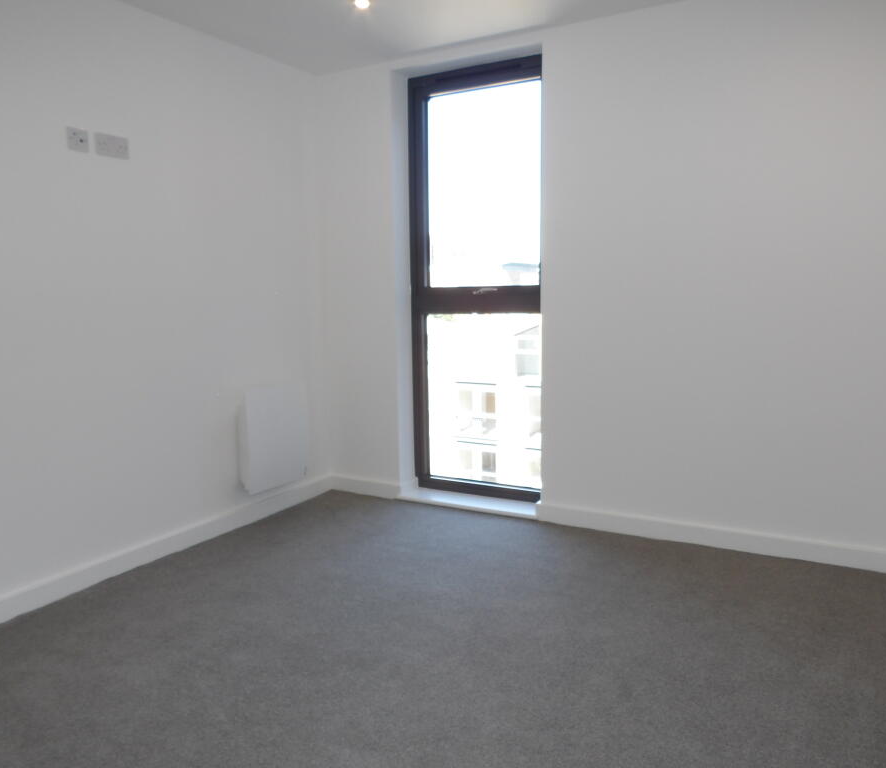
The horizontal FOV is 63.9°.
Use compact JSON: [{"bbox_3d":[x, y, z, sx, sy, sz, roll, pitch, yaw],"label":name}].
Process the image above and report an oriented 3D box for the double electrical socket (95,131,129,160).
[{"bbox_3d":[-1.356,-0.976,2.921,0.010,0.087,0.150,3,9,29],"label":"double electrical socket"}]

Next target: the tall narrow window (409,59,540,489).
[{"bbox_3d":[0.208,-0.512,3.878,0.857,2.300,0.075,3,9,29],"label":"tall narrow window"}]

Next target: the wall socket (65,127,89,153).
[{"bbox_3d":[-1.429,-0.959,2.791,0.010,0.086,0.087,3,9,29],"label":"wall socket"}]

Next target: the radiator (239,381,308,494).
[{"bbox_3d":[-0.901,0.269,3.796,0.080,0.521,0.463,3,9,29],"label":"radiator"}]

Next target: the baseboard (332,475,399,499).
[{"bbox_3d":[-0.466,0.602,4.179,0.501,0.096,0.018,3,9,29],"label":"baseboard"}]

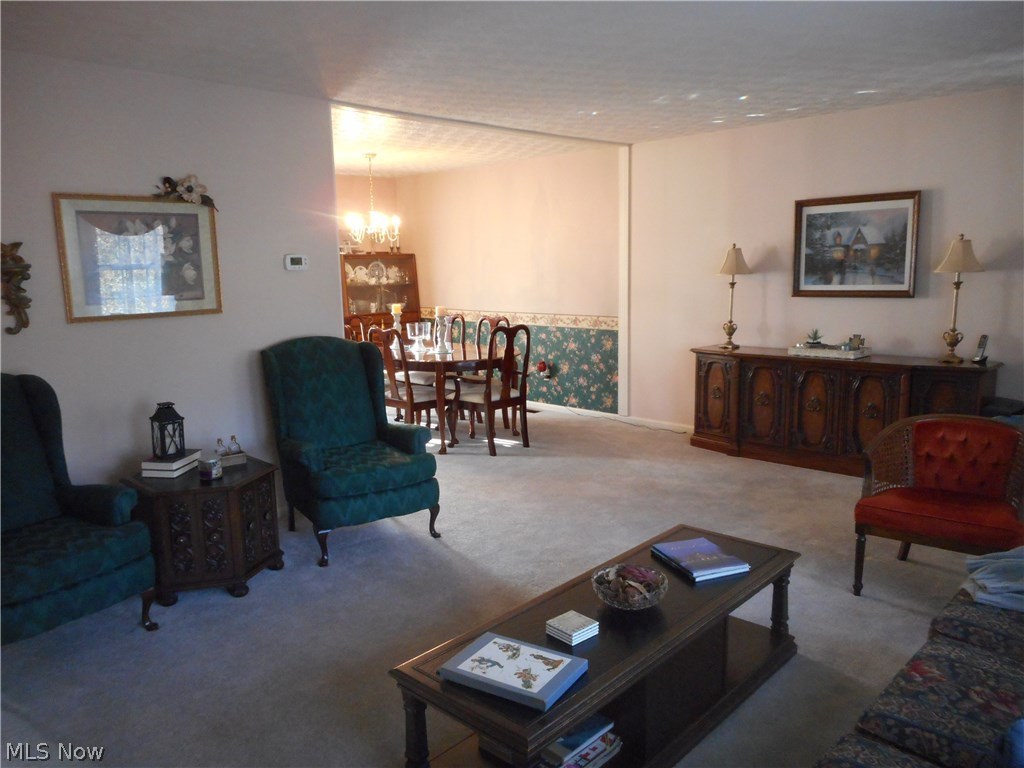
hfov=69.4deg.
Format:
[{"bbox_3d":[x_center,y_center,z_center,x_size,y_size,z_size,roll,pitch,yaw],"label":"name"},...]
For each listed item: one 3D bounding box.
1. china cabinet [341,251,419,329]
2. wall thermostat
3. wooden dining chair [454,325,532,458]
[{"bbox_3d":[-1.617,-0.725,8.773,0.461,1.597,1.044,8,13,44],"label":"china cabinet"},{"bbox_3d":[-1.234,-0.699,4.270,0.033,0.094,0.152,8,14,43],"label":"wall thermostat"},{"bbox_3d":[-0.170,0.018,5.981,0.625,0.998,0.584,8,13,44],"label":"wooden dining chair"}]

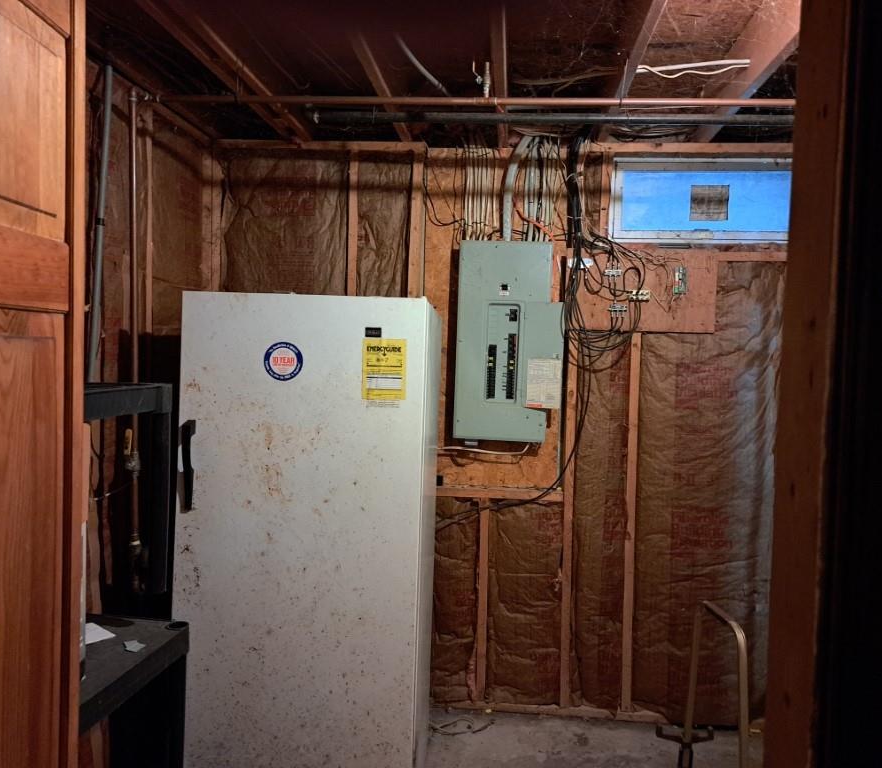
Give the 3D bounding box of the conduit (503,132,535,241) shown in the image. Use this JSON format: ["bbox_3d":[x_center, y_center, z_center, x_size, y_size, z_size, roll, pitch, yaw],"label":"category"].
[{"bbox_3d":[0.328,-0.826,3.005,0.130,0.440,0.060,1,3,5],"label":"conduit"}]

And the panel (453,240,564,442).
[{"bbox_3d":[0.296,-0.178,3.035,0.450,0.840,0.110,1,3,5],"label":"panel"}]

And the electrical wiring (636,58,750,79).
[{"bbox_3d":[0.822,-1.033,2.321,0.375,0.050,0.035,1,3,5],"label":"electrical wiring"}]

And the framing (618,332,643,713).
[{"bbox_3d":[0.804,0.570,3.043,0.038,1.670,0.089,1,3,5],"label":"framing"}]

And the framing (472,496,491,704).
[{"bbox_3d":[0.187,0.940,3.119,0.038,0.890,0.089,1,3,5],"label":"framing"}]

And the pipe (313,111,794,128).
[{"bbox_3d":[0.464,-0.948,2.549,1.880,0.048,0.048,2,3,5],"label":"pipe"}]

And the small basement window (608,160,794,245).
[{"bbox_3d":[1.113,-0.766,2.976,0.785,0.350,0.085,1,3,5],"label":"small basement window"}]

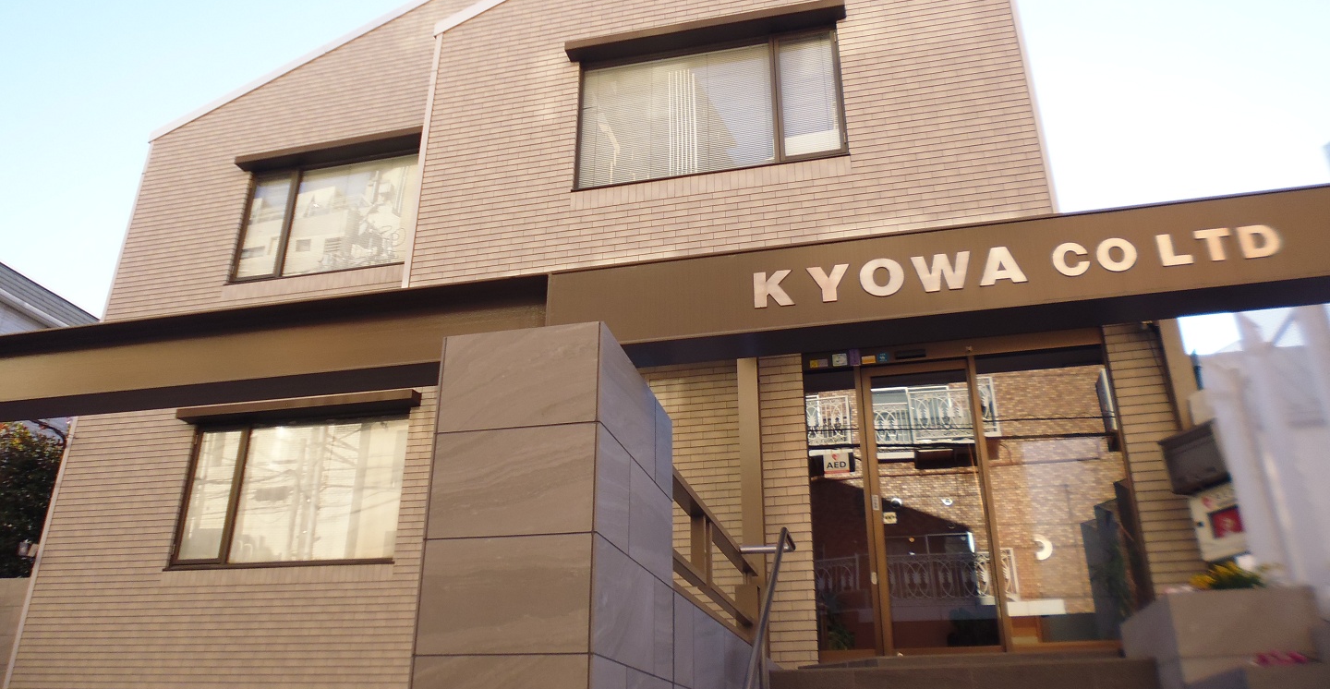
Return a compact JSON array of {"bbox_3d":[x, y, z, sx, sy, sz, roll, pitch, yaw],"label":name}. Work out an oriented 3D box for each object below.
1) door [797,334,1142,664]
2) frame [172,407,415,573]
[{"bbox_3d":[2.224,1.095,6.875,2.264,2.378,0.150,-5,-24,12],"label":"door"},{"bbox_3d":[-3.787,1.457,9.311,2.477,1.556,0.120,-5,-24,12],"label":"frame"}]

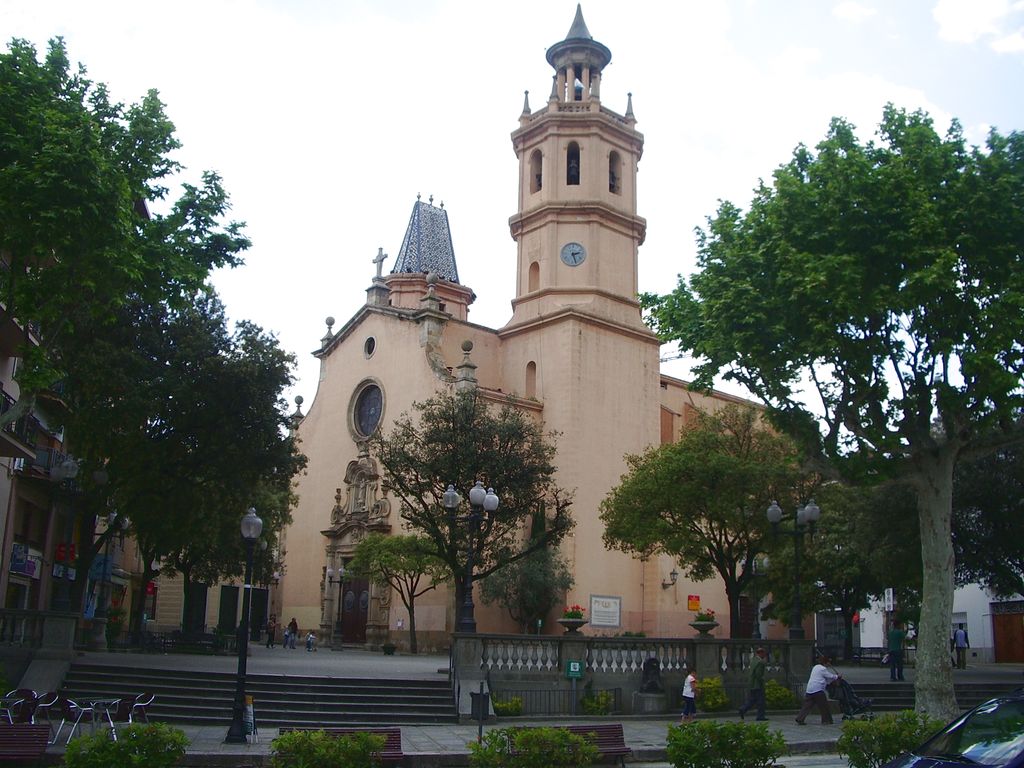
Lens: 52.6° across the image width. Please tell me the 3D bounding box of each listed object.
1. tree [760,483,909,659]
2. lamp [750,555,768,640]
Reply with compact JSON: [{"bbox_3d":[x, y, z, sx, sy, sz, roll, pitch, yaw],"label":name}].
[{"bbox_3d":[13.166,7.590,42.281,5.900,7.160,5.800,1,-13,0],"label":"tree"},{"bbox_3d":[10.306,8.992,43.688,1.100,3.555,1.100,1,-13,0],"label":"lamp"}]

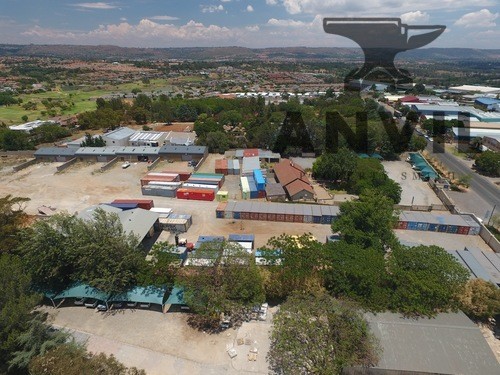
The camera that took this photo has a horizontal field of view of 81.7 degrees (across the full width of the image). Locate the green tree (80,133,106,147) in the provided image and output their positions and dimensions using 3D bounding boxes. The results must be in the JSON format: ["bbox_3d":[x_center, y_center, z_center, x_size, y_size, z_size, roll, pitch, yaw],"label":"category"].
[{"bbox_3d":[-76.900,-22.800,142.000,11.300,8.300,8.500,0,25,0],"label":"green tree"}]

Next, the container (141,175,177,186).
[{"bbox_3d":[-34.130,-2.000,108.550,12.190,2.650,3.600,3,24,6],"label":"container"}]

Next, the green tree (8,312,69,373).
[{"bbox_3d":[-31.600,23.300,43.800,7.600,8.800,7.600,0,25,0],"label":"green tree"}]

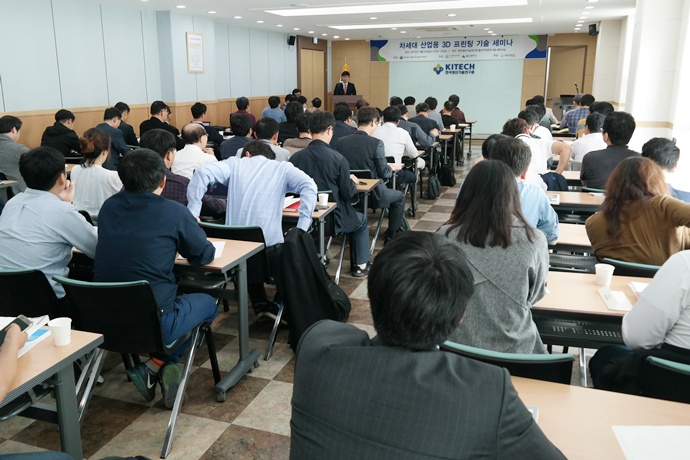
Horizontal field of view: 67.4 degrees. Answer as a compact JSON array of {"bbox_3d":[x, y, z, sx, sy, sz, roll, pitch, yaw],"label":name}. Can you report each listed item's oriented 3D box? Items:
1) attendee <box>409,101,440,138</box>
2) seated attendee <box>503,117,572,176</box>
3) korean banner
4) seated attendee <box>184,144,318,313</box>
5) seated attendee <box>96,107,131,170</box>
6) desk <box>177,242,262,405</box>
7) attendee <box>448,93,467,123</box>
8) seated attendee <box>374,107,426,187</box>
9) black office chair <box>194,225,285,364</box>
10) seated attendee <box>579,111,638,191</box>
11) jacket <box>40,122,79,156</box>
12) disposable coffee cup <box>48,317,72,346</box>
[{"bbox_3d":[1.166,-1.274,7.826,0.540,1.262,0.800,5,17,20],"label":"attendee"},{"bbox_3d":[1.817,-0.371,4.865,0.580,1.260,0.800,7,17,19],"label":"seated attendee"},{"bbox_3d":[2.575,-4.257,12.183,4.092,0.500,0.030,6,17,19],"label":"korean banner"},{"bbox_3d":[-0.551,0.010,3.468,0.680,1.200,0.820,7,17,19],"label":"seated attendee"},{"bbox_3d":[-2.545,-0.734,5.974,0.520,1.319,0.800,6,17,23],"label":"seated attendee"},{"bbox_3d":[-1.383,0.394,3.130,1.800,0.725,0.460,6,17,19],"label":"desk"},{"bbox_3d":[2.185,-2.014,10.288,0.500,1.321,0.780,5,17,20],"label":"attendee"},{"bbox_3d":[0.624,-0.797,6.168,0.520,1.320,0.780,7,17,19],"label":"seated attendee"},{"bbox_3d":[-0.591,0.291,3.263,0.520,0.770,0.580,7,17,19],"label":"black office chair"},{"bbox_3d":[2.350,-0.312,4.547,0.520,1.340,0.750,7,17,19],"label":"seated attendee"},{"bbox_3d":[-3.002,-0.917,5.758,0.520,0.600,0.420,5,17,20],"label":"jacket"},{"bbox_3d":[-1.006,0.362,1.827,0.074,0.077,0.074,0,16,0],"label":"disposable coffee cup"}]

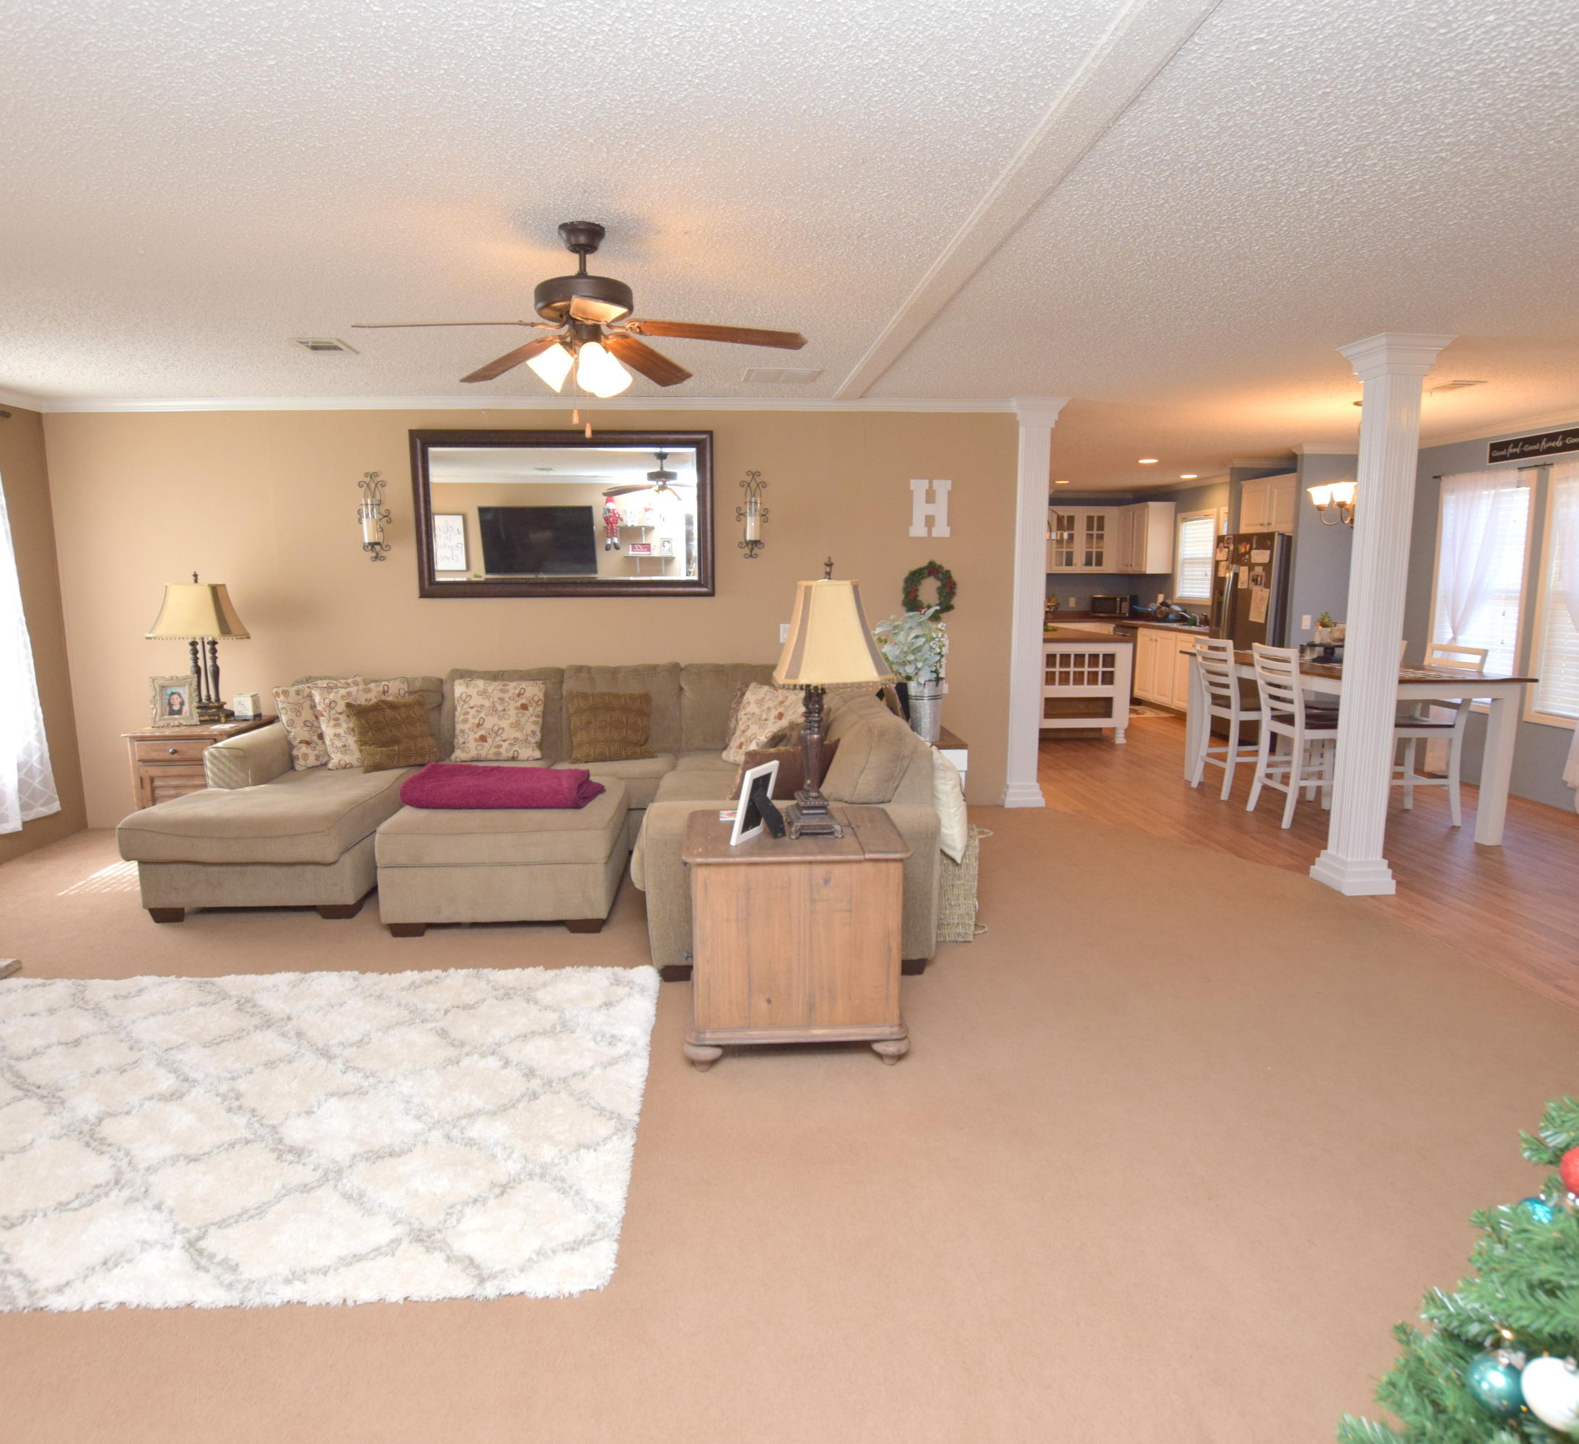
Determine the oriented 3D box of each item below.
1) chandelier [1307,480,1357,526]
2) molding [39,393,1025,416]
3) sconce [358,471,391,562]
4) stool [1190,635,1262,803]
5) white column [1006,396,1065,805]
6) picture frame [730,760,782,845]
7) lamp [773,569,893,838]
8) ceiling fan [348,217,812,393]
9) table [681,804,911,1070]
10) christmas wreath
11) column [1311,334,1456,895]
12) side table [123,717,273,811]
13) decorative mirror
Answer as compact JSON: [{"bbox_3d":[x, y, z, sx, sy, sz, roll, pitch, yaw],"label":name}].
[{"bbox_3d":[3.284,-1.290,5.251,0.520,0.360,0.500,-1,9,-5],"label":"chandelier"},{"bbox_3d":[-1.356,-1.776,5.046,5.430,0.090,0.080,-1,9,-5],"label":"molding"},{"bbox_3d":[-2.429,-1.208,5.291,0.185,0.520,0.130,-1,8,-5],"label":"sconce"},{"bbox_3d":[2.946,-0.034,5.895,0.540,1.020,0.440,-1,9,-5],"label":"stool"},{"bbox_3d":[1.462,-0.684,5.553,0.360,2.445,0.300,-1,9,-5],"label":"white column"},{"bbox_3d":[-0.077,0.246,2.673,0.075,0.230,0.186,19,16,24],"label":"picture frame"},{"bbox_3d":[0.119,-0.070,2.736,0.350,0.810,0.390,-1,8,-5],"label":"lamp"},{"bbox_3d":[-0.596,-1.186,2.619,1.280,0.500,1.250,-1,9,-5],"label":"ceiling fan"},{"bbox_3d":[0.011,0.663,2.842,0.665,0.680,0.520,-1,8,-4],"label":"table"},{"bbox_3d":[0.838,-0.789,5.404,0.340,0.350,0.075,-1,9,-5],"label":"christmas wreath"},{"bbox_3d":[2.674,-0.441,4.139,0.285,2.455,0.285,-1,8,-5],"label":"column"},{"bbox_3d":[-3.287,0.353,5.158,0.600,0.660,0.620,-1,8,-5],"label":"side table"},{"bbox_3d":[-1.277,-1.182,5.128,1.690,0.935,0.060,-1,9,-5],"label":"decorative mirror"}]

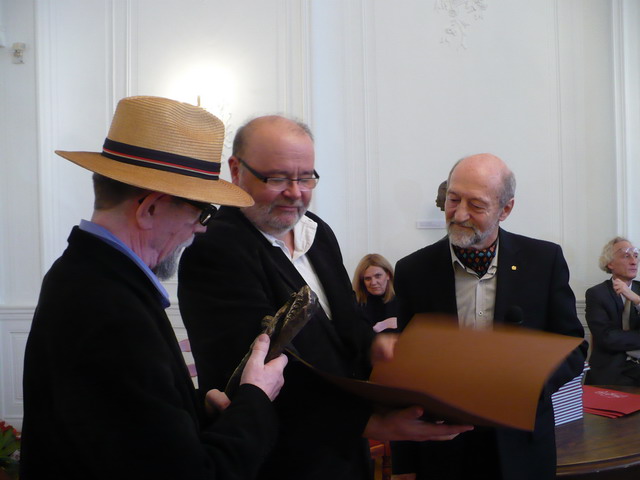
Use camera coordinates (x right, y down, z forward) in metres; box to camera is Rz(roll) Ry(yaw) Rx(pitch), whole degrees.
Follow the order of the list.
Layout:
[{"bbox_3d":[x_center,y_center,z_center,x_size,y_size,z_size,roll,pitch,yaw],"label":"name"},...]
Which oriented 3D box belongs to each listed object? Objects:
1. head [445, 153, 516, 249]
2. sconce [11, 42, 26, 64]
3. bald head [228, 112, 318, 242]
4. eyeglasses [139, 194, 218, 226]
[{"bbox_3d":[0.411,-0.101,1.740,0.170,0.250,0.210,9,19,32],"label":"head"},{"bbox_3d":[-2.049,-1.268,4.650,0.105,0.145,0.100,-1,2,3],"label":"sconce"},{"bbox_3d":[-0.097,-0.132,1.400,0.175,0.255,0.215,0,22,-35],"label":"bald head"},{"bbox_3d":[-0.278,-0.053,1.265,0.143,0.045,0.140,13,-5,-21],"label":"eyeglasses"}]

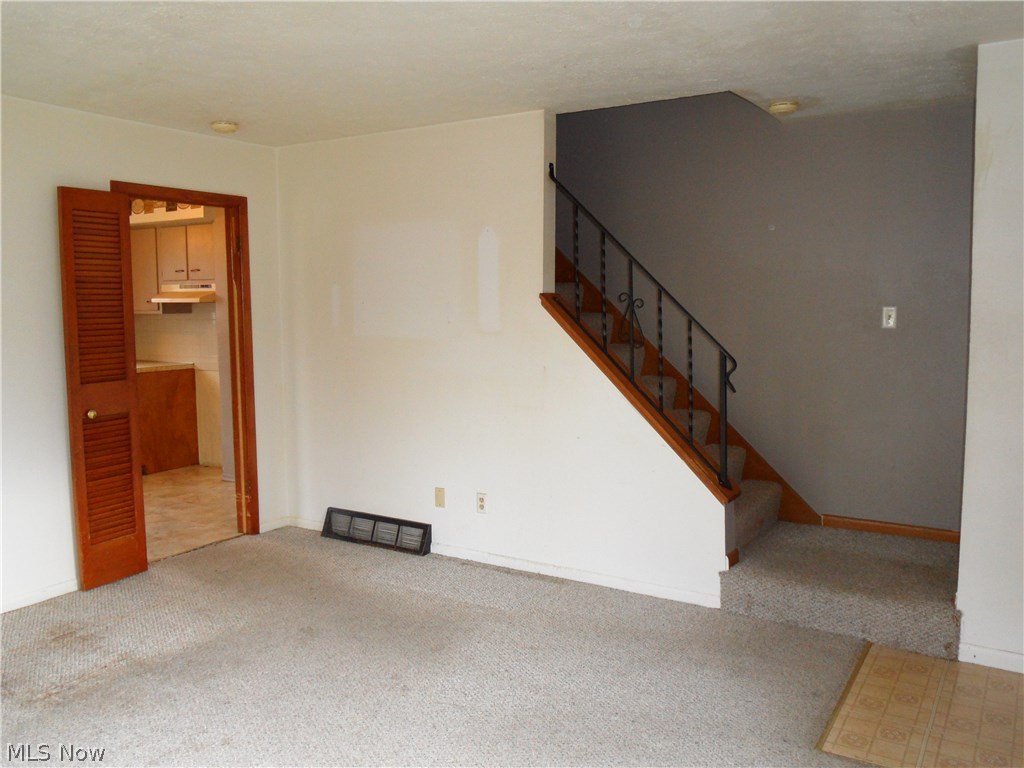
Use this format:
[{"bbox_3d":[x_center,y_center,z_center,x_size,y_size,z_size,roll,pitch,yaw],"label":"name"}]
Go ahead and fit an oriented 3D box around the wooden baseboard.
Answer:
[{"bbox_3d":[2.029,0.778,4.449,0.689,0.064,0.018,3,7,32],"label":"wooden baseboard"}]

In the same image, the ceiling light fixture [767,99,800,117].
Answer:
[{"bbox_3d":[1.355,-1.367,4.129,0.150,0.042,0.150,3,7,32],"label":"ceiling light fixture"}]

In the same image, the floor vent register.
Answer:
[{"bbox_3d":[-0.857,0.892,5.055,0.812,0.166,0.085,3,7,32],"label":"floor vent register"}]

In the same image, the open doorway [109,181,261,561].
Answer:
[{"bbox_3d":[-1.880,-0.052,4.812,0.122,2.104,0.892,3,7,32],"label":"open doorway"}]

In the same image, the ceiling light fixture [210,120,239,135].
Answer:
[{"bbox_3d":[-1.561,-1.392,4.508,0.151,0.042,0.151,3,7,32],"label":"ceiling light fixture"}]

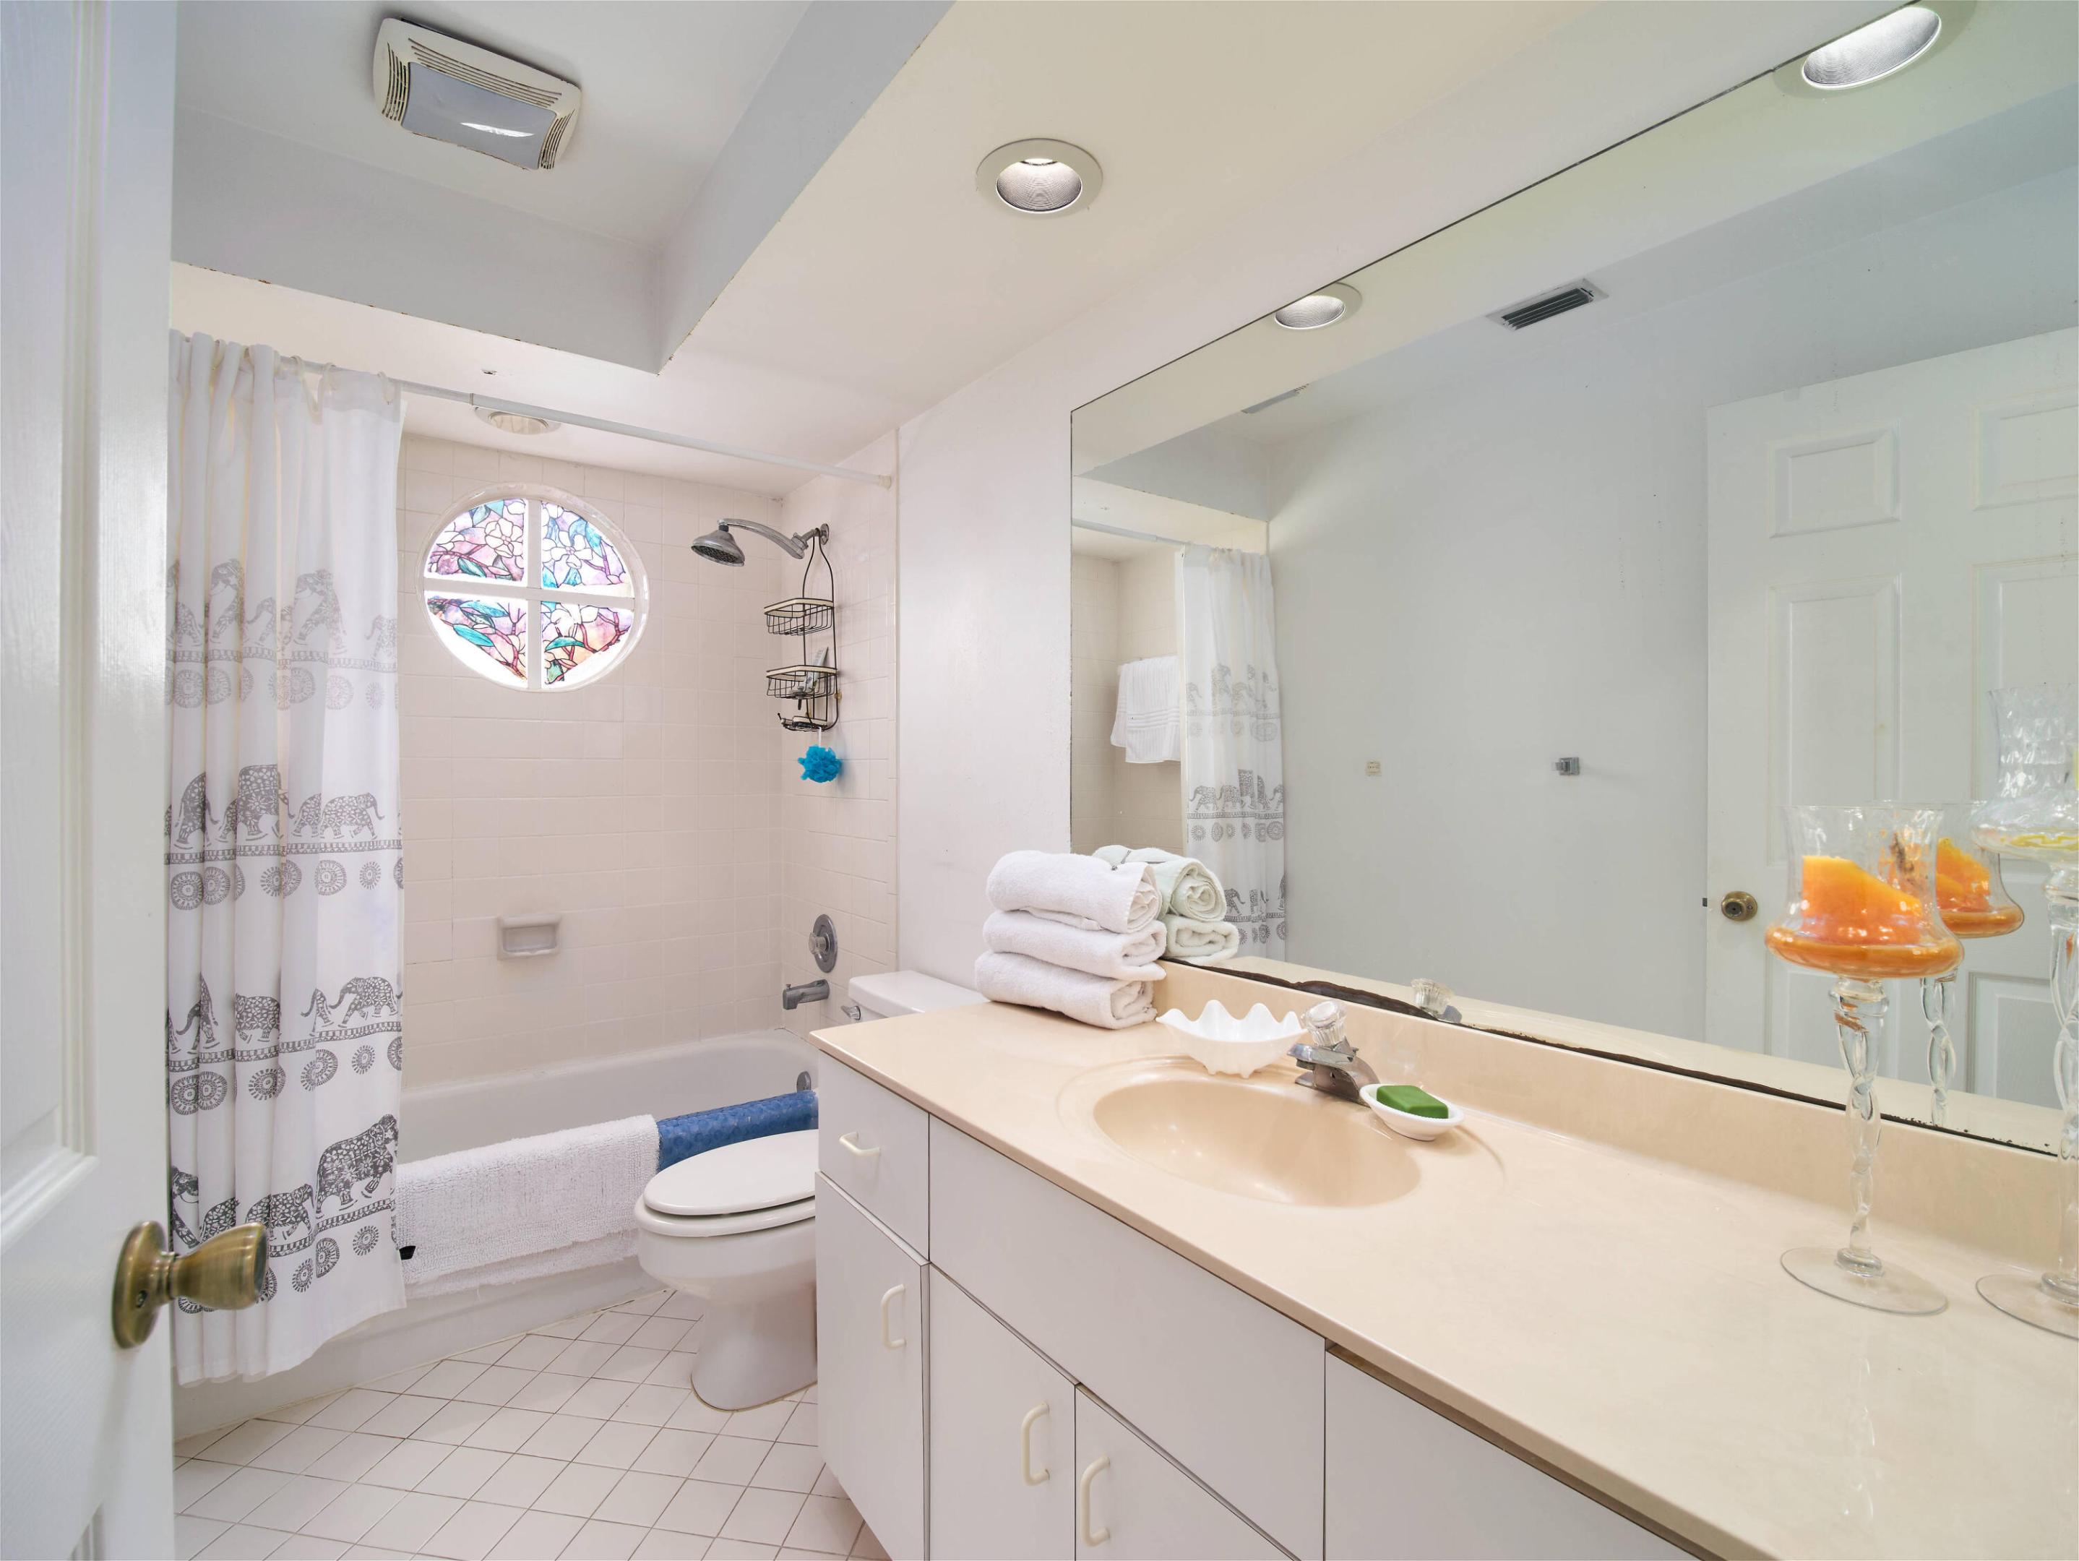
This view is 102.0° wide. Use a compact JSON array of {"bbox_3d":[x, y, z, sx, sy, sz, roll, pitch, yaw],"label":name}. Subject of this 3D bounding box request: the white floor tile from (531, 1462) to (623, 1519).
[{"bbox_3d":[-0.836,1.295,1.532,0.112,0.008,0.104,0,0,10],"label":"white floor tile"}]

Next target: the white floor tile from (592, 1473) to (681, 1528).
[{"bbox_3d":[-0.714,1.290,1.506,0.114,0.010,0.102,0,1,11],"label":"white floor tile"}]

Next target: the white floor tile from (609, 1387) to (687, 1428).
[{"bbox_3d":[-0.800,1.294,1.738,0.112,0.008,0.104,0,0,10],"label":"white floor tile"}]

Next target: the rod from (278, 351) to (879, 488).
[{"bbox_3d":[-1.008,-0.824,1.933,1.430,0.028,0.028,0,0,-34],"label":"rod"}]

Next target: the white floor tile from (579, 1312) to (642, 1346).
[{"bbox_3d":[-0.950,1.225,1.875,0.106,0.010,0.097,0,0,9],"label":"white floor tile"}]

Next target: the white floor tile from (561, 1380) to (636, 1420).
[{"bbox_3d":[-0.870,1.225,1.661,0.106,0.010,0.097,0,0,9],"label":"white floor tile"}]

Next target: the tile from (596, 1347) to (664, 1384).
[{"bbox_3d":[-0.854,1.225,1.760,0.106,0.010,0.097,0,0,9],"label":"tile"}]

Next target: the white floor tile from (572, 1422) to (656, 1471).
[{"bbox_3d":[-0.813,1.289,1.627,0.118,0.010,0.103,0,1,10],"label":"white floor tile"}]

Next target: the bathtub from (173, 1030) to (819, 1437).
[{"bbox_3d":[-1.379,1.078,2.247,1.575,0.424,0.713,0,0,-34],"label":"bathtub"}]

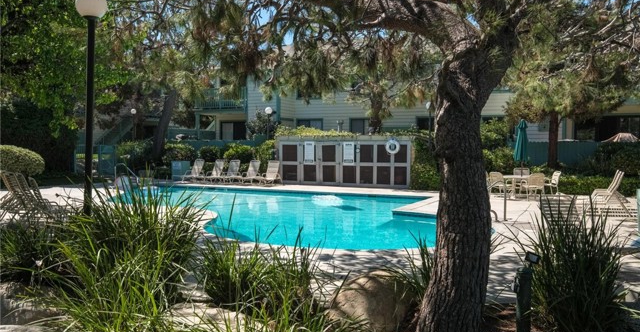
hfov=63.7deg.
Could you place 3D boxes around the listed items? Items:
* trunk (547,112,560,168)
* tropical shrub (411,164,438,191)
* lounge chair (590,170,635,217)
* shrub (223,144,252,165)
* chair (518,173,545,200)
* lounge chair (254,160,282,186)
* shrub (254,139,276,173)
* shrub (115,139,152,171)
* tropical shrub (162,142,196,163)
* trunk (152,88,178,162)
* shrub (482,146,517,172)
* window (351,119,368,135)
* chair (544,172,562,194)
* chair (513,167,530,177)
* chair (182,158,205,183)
[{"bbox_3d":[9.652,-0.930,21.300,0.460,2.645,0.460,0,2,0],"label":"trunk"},{"bbox_3d":[3.972,0.385,19.439,1.050,1.030,0.900,0,3,0],"label":"tropical shrub"},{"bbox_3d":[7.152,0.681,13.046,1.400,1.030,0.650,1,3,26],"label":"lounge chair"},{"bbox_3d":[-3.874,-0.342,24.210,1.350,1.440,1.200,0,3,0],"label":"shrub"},{"bbox_3d":[6.624,0.628,16.100,0.580,0.840,0.600,0,3,-8],"label":"chair"},{"bbox_3d":[-2.166,0.286,22.100,0.660,1.000,1.550,1,3,28],"label":"lounge chair"},{"bbox_3d":[-2.494,-0.346,23.800,1.100,1.755,1.050,0,2,0],"label":"shrub"},{"bbox_3d":[-9.360,-0.465,26.006,1.650,1.720,1.400,1,3,15],"label":"shrub"},{"bbox_3d":[-6.898,-0.443,25.307,1.550,1.340,1.300,0,3,0],"label":"tropical shrub"},{"bbox_3d":[-7.735,-1.845,25.742,1.250,4.100,0.800,0,3,0],"label":"trunk"},{"bbox_3d":[6.720,-0.093,19.400,1.450,1.355,1.250,0,2,0],"label":"shrub"},{"bbox_3d":[2.028,-1.906,26.740,1.050,1.130,0.100,1,3,28],"label":"window"},{"bbox_3d":[7.941,0.573,17.646,0.560,0.820,0.540,-1,3,-17],"label":"chair"},{"bbox_3d":[6.978,0.544,17.800,0.580,0.860,0.600,1,3,14],"label":"chair"},{"bbox_3d":[-5.799,0.251,22.900,0.660,1.000,1.550,2,3,33],"label":"chair"}]

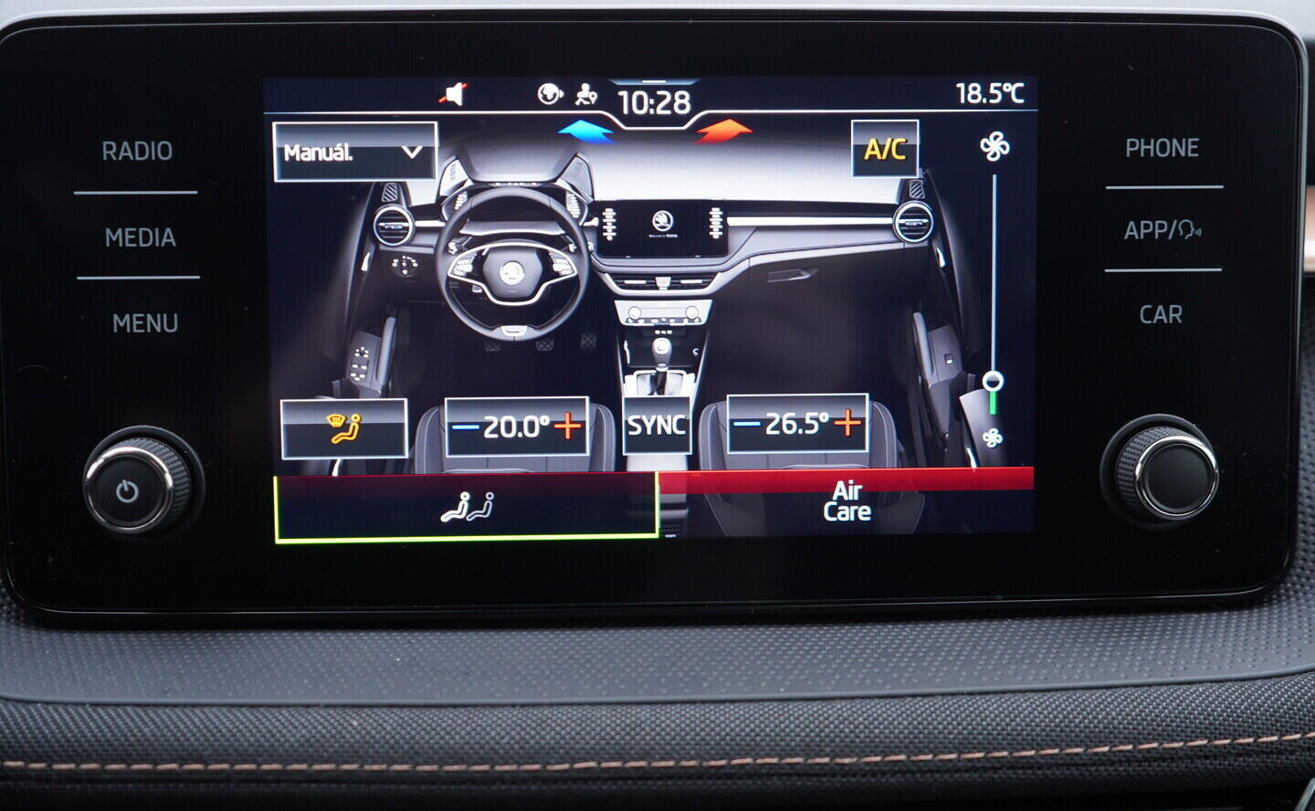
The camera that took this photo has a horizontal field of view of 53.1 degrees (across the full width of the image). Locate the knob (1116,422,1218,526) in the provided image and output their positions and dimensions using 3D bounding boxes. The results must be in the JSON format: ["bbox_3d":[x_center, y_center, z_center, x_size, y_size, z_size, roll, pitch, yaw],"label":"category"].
[{"bbox_3d":[0.116,0.016,0.300,0.021,0.021,0.011,-1,4,-2],"label":"knob"}]

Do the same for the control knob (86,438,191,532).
[{"bbox_3d":[-0.116,0.018,0.292,0.021,0.021,0.011,-1,4,-2],"label":"control knob"}]

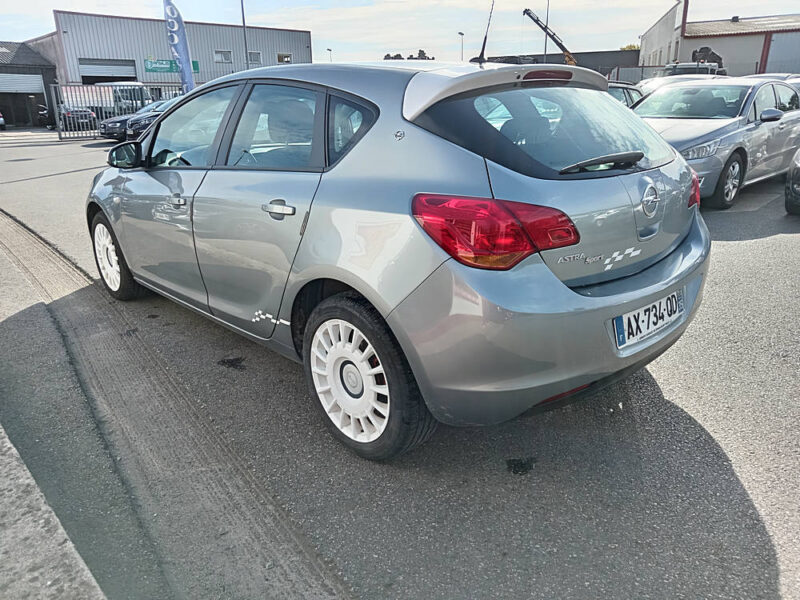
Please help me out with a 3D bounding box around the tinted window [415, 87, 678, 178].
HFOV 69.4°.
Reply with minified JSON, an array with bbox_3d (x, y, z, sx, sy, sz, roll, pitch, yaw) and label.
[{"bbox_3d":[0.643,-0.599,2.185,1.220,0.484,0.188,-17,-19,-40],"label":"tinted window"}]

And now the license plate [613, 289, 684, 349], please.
[{"bbox_3d":[0.917,0.058,2.097,0.520,0.112,0.020,-17,10,-40],"label":"license plate"}]

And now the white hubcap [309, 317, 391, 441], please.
[{"bbox_3d":[-0.189,0.300,2.141,0.050,0.470,0.470,-15,23,-40],"label":"white hubcap"}]

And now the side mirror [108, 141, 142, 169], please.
[{"bbox_3d":[-1.513,-0.791,3.155,0.180,0.145,0.130,-17,24,-40],"label":"side mirror"}]

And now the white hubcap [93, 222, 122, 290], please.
[{"bbox_3d":[-2.024,-0.291,4.010,0.050,0.470,0.470,-17,24,-40],"label":"white hubcap"}]

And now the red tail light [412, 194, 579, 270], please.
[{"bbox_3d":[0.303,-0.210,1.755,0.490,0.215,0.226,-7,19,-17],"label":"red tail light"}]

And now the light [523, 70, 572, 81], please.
[{"bbox_3d":[0.566,-0.848,2.187,0.310,0.042,0.035,-17,24,-40],"label":"light"}]

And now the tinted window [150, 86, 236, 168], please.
[{"bbox_3d":[-1.070,-0.857,2.905,0.060,0.410,0.770,12,4,-45],"label":"tinted window"}]

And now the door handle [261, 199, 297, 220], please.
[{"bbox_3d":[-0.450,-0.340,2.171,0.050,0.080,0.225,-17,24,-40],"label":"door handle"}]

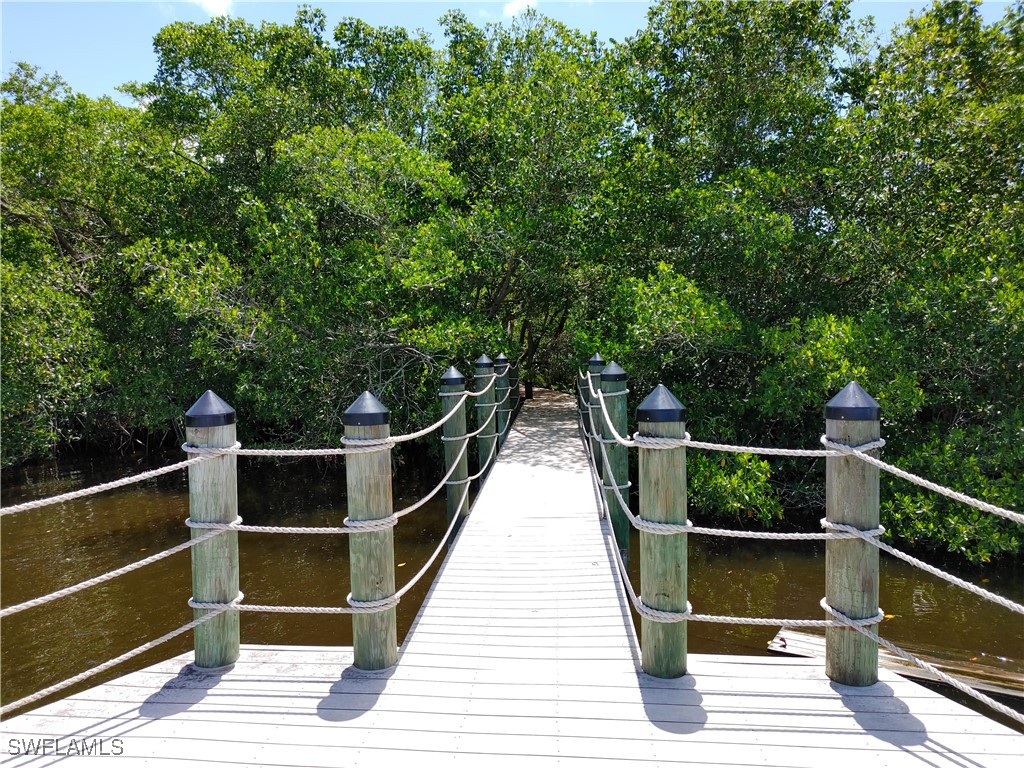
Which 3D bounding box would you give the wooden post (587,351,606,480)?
[{"bbox_3d":[1.074,0.360,9.550,0.220,1.502,0.220,0,3,3],"label":"wooden post"}]

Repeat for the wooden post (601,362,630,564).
[{"bbox_3d":[0.864,0.649,6.420,0.225,1.665,0.225,0,3,3],"label":"wooden post"}]

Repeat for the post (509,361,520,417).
[{"bbox_3d":[0.047,-0.010,15.800,0.220,1.315,0.220,0,3,3],"label":"post"}]

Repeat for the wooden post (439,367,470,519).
[{"bbox_3d":[-0.484,0.539,6.770,0.225,1.395,0.225,0,3,3],"label":"wooden post"}]

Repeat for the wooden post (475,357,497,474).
[{"bbox_3d":[-0.319,0.383,9.820,0.225,1.519,0.225,0,3,3],"label":"wooden post"}]

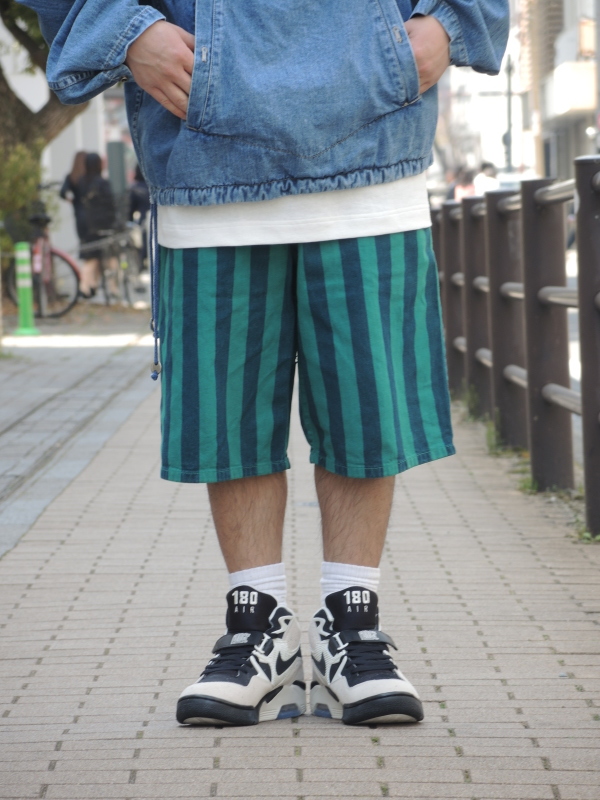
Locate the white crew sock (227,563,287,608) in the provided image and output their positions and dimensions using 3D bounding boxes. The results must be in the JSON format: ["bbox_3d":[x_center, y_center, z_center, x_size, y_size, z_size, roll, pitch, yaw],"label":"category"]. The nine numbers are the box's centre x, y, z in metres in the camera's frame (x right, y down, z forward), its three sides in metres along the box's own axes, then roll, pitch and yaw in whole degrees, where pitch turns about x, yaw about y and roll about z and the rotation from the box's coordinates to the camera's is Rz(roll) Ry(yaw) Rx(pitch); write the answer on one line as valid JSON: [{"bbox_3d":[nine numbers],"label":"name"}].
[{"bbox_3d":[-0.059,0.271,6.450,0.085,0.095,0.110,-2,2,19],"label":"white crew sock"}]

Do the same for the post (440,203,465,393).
[{"bbox_3d":[0.677,-0.423,19.550,0.115,0.820,0.115,-2,2,0],"label":"post"}]

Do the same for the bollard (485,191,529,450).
[{"bbox_3d":[0.643,-0.248,14.250,0.108,0.810,0.108,-2,2,0],"label":"bollard"}]

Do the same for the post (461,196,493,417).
[{"bbox_3d":[0.673,-0.342,17.200,0.115,0.820,0.115,-2,2,0],"label":"post"}]

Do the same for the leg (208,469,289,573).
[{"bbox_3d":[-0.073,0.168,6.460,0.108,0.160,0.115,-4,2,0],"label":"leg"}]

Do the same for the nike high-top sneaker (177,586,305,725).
[{"bbox_3d":[-0.081,0.351,6.400,0.113,0.180,0.288,0,2,20],"label":"nike high-top sneaker"}]

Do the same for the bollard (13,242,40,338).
[{"bbox_3d":[-2.387,-0.965,40.200,0.210,0.800,0.210,-2,2,0],"label":"bollard"}]

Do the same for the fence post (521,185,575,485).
[{"bbox_3d":[0.645,-0.168,12.050,0.108,0.810,0.108,-2,2,0],"label":"fence post"}]

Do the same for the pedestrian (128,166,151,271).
[{"bbox_3d":[-1.981,-2.158,58.500,0.460,1.640,0.330,-1,2,0],"label":"pedestrian"}]

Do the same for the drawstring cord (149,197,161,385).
[{"bbox_3d":[-0.195,-0.146,6.220,0.015,0.240,0.013,-1,2,0],"label":"drawstring cord"}]

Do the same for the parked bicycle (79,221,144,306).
[{"bbox_3d":[-2.009,-1.482,49.800,0.560,0.980,1.680,-1,2,13],"label":"parked bicycle"}]

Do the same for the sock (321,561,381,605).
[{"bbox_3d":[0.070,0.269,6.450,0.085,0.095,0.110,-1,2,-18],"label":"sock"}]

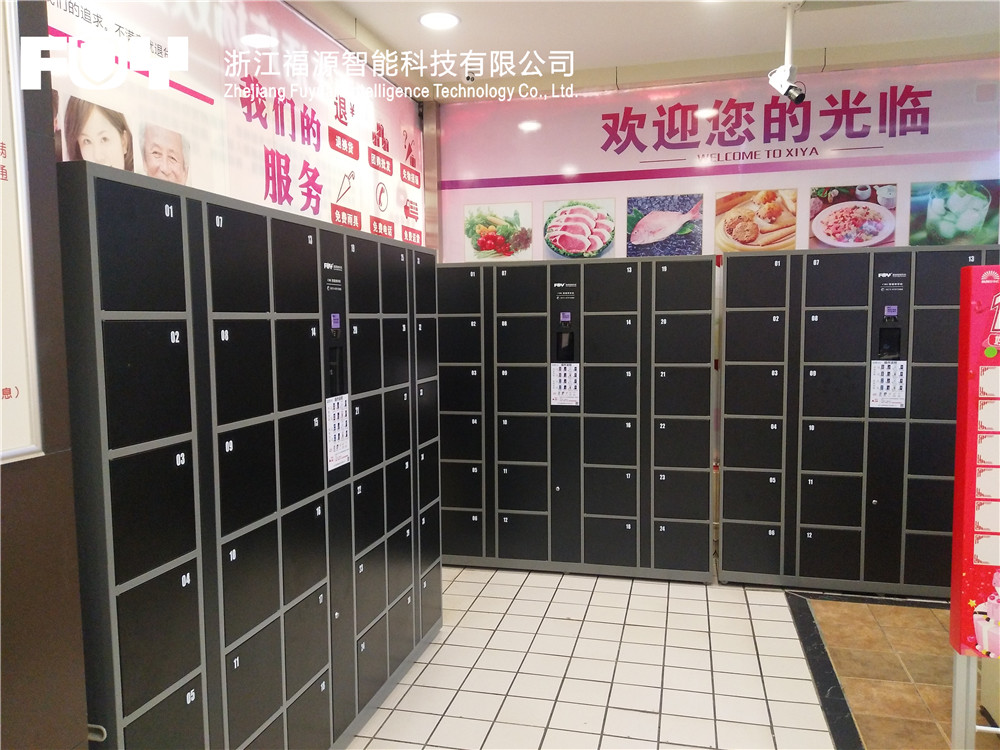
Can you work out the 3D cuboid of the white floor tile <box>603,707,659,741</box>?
[{"bbox_3d":[0.488,1.296,2.780,0.196,0.010,0.196,1,5,14],"label":"white floor tile"}]

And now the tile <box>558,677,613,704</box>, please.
[{"bbox_3d":[0.345,1.286,3.038,0.197,0.010,0.197,1,5,14],"label":"tile"}]

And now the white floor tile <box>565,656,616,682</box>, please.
[{"bbox_3d":[0.390,1.263,3.212,0.197,0.010,0.197,0,5,14],"label":"white floor tile"}]

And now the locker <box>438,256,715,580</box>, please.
[{"bbox_3d":[0.431,0.242,4.509,1.630,1.818,0.460,0,5,13],"label":"locker"}]

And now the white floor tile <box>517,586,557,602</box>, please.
[{"bbox_3d":[0.199,1.196,4.085,0.197,0.010,0.197,1,5,14],"label":"white floor tile"}]

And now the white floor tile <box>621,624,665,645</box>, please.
[{"bbox_3d":[0.680,1.232,3.550,0.197,0.010,0.197,0,5,14],"label":"white floor tile"}]

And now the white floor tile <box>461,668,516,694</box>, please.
[{"bbox_3d":[-0.045,1.282,3.136,0.197,0.010,0.197,1,5,14],"label":"white floor tile"}]

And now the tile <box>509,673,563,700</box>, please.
[{"bbox_3d":[0.150,1.284,3.087,0.197,0.010,0.197,1,5,14],"label":"tile"}]

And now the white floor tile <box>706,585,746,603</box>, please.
[{"bbox_3d":[1.217,1.190,4.034,0.197,0.010,0.197,1,5,14],"label":"white floor tile"}]

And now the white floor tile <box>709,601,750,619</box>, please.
[{"bbox_3d":[1.168,1.206,3.841,0.197,0.010,0.197,1,5,14],"label":"white floor tile"}]

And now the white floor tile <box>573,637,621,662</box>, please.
[{"bbox_3d":[0.440,1.247,3.409,0.196,0.010,0.196,1,5,14],"label":"white floor tile"}]

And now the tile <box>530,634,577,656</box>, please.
[{"bbox_3d":[0.251,1.261,3.495,0.196,0.010,0.196,1,5,14],"label":"tile"}]

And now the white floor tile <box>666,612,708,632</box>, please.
[{"bbox_3d":[0.930,1.227,3.717,0.197,0.010,0.197,1,5,14],"label":"white floor tile"}]

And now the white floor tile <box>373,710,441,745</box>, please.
[{"bbox_3d":[-0.337,1.305,2.781,0.196,0.010,0.196,1,5,14],"label":"white floor tile"}]

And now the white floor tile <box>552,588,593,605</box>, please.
[{"bbox_3d":[0.399,1.214,4.080,0.196,0.010,0.196,1,5,14],"label":"white floor tile"}]

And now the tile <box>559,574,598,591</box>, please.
[{"bbox_3d":[0.441,1.185,4.242,0.195,0.010,0.195,0,5,14],"label":"tile"}]

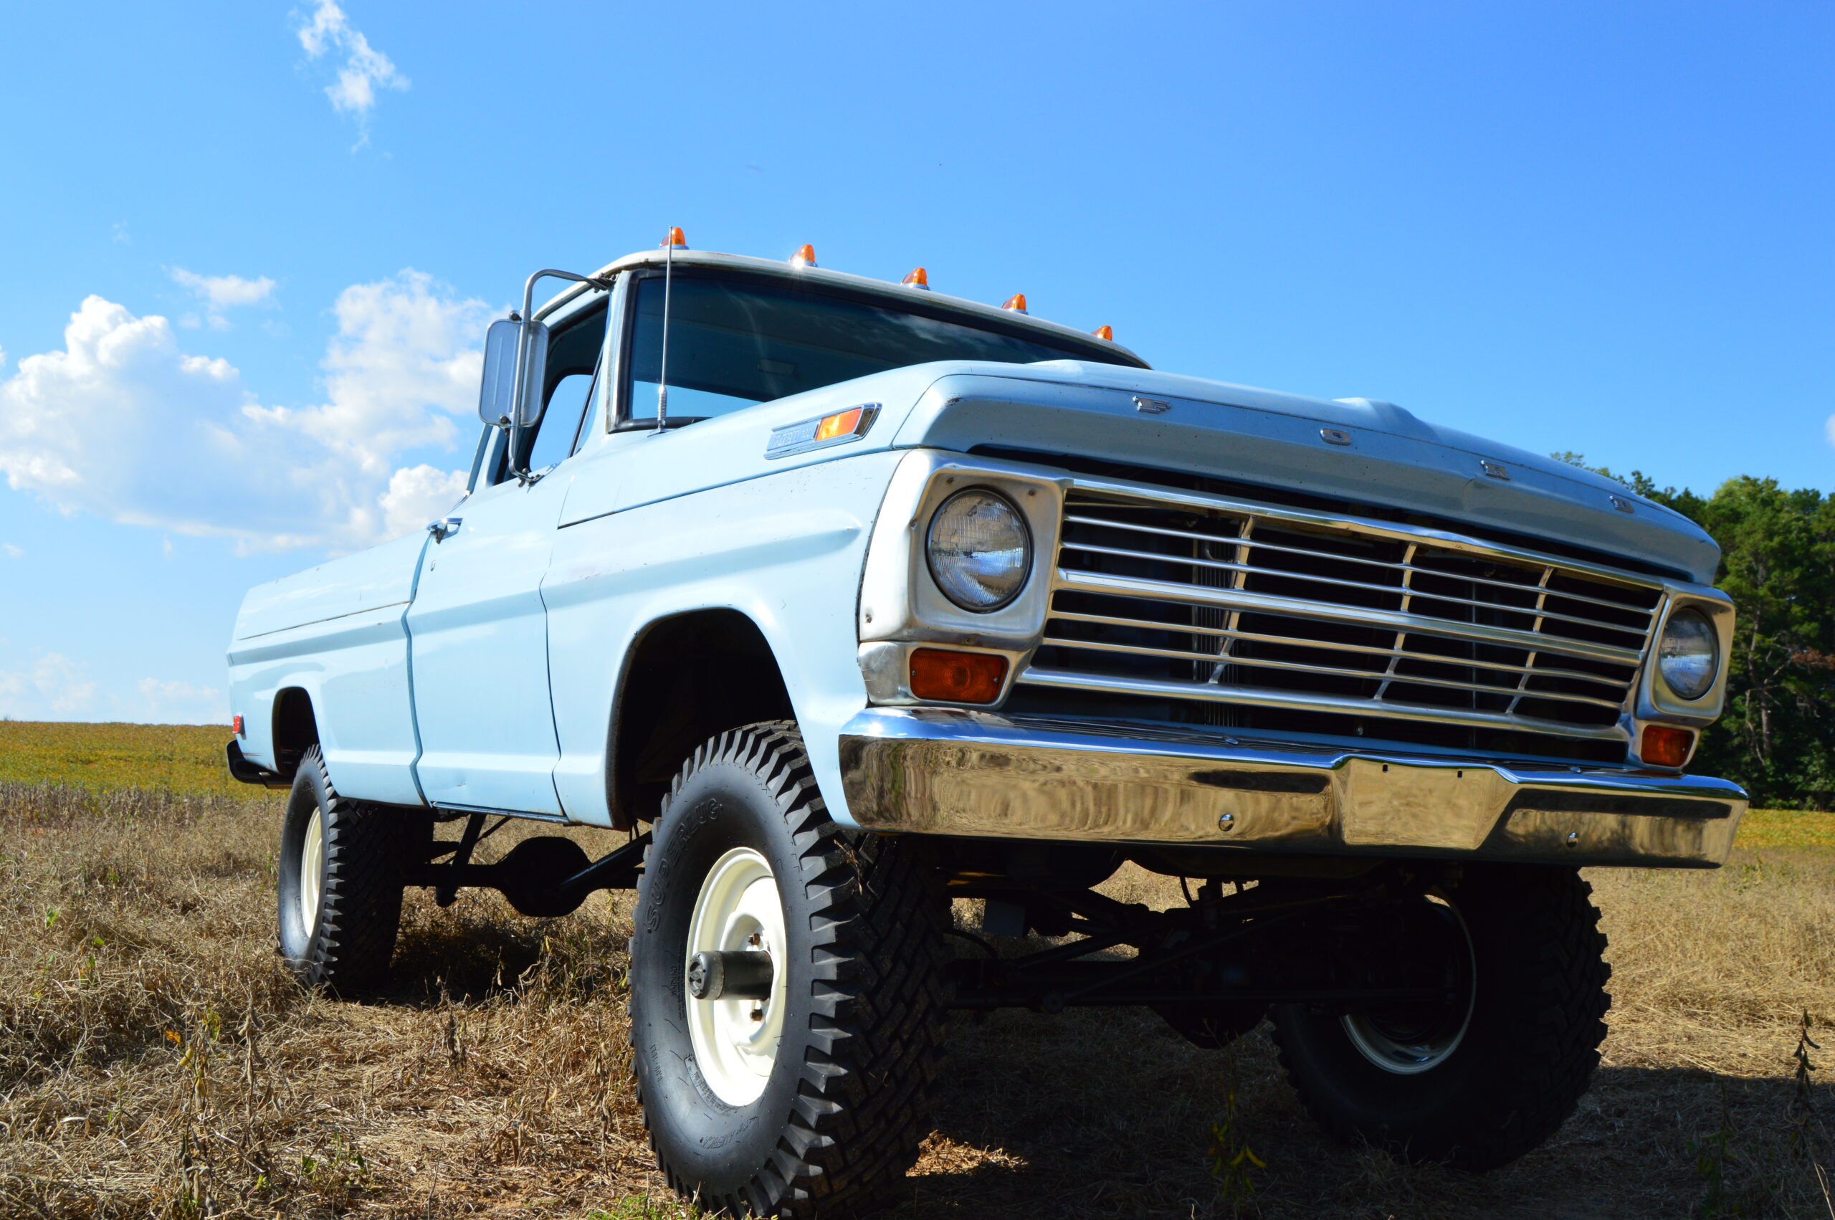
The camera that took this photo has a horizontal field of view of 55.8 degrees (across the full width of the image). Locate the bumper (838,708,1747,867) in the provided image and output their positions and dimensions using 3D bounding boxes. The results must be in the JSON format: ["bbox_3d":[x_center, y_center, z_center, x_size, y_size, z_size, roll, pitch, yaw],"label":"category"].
[{"bbox_3d":[0.792,0.336,3.006,2.000,0.190,0.240,7,-7,-31],"label":"bumper"}]

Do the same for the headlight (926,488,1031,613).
[{"bbox_3d":[0.088,-0.089,2.598,0.190,0.190,0.080,7,-7,-31],"label":"headlight"}]

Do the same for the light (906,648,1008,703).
[{"bbox_3d":[0.059,0.102,2.631,0.180,0.085,0.045,7,-7,-31],"label":"light"}]

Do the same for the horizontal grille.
[{"bbox_3d":[0.822,0.030,3.017,1.480,0.330,0.140,7,-7,-31],"label":"horizontal grille"}]

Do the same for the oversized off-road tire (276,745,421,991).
[{"bbox_3d":[-1.971,0.891,5.885,0.250,0.830,0.830,7,-7,-31],"label":"oversized off-road tire"}]

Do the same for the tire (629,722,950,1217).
[{"bbox_3d":[-0.255,0.636,3.054,0.250,0.830,0.830,7,-7,-29],"label":"tire"}]

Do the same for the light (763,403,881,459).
[{"bbox_3d":[-0.170,-0.303,2.954,0.045,0.070,0.370,7,-7,-31],"label":"light"}]

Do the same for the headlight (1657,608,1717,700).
[{"bbox_3d":[1.538,0.085,3.476,0.190,0.190,0.080,7,-7,-31],"label":"headlight"}]

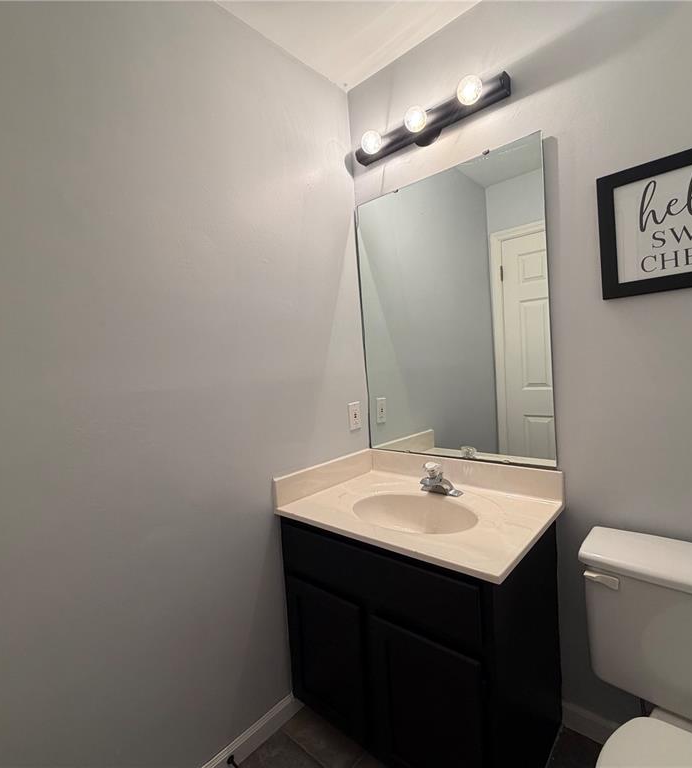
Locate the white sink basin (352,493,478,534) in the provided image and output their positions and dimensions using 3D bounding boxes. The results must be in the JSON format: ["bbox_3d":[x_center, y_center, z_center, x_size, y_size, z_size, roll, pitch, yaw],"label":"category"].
[{"bbox_3d":[0.216,0.476,1.319,0.411,0.130,0.306,-2,3,42],"label":"white sink basin"}]

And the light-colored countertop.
[{"bbox_3d":[0.216,0.363,1.380,0.789,0.124,0.562,-2,3,42],"label":"light-colored countertop"}]

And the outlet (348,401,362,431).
[{"bbox_3d":[0.042,0.141,1.779,0.008,0.115,0.072,-2,3,42],"label":"outlet"}]

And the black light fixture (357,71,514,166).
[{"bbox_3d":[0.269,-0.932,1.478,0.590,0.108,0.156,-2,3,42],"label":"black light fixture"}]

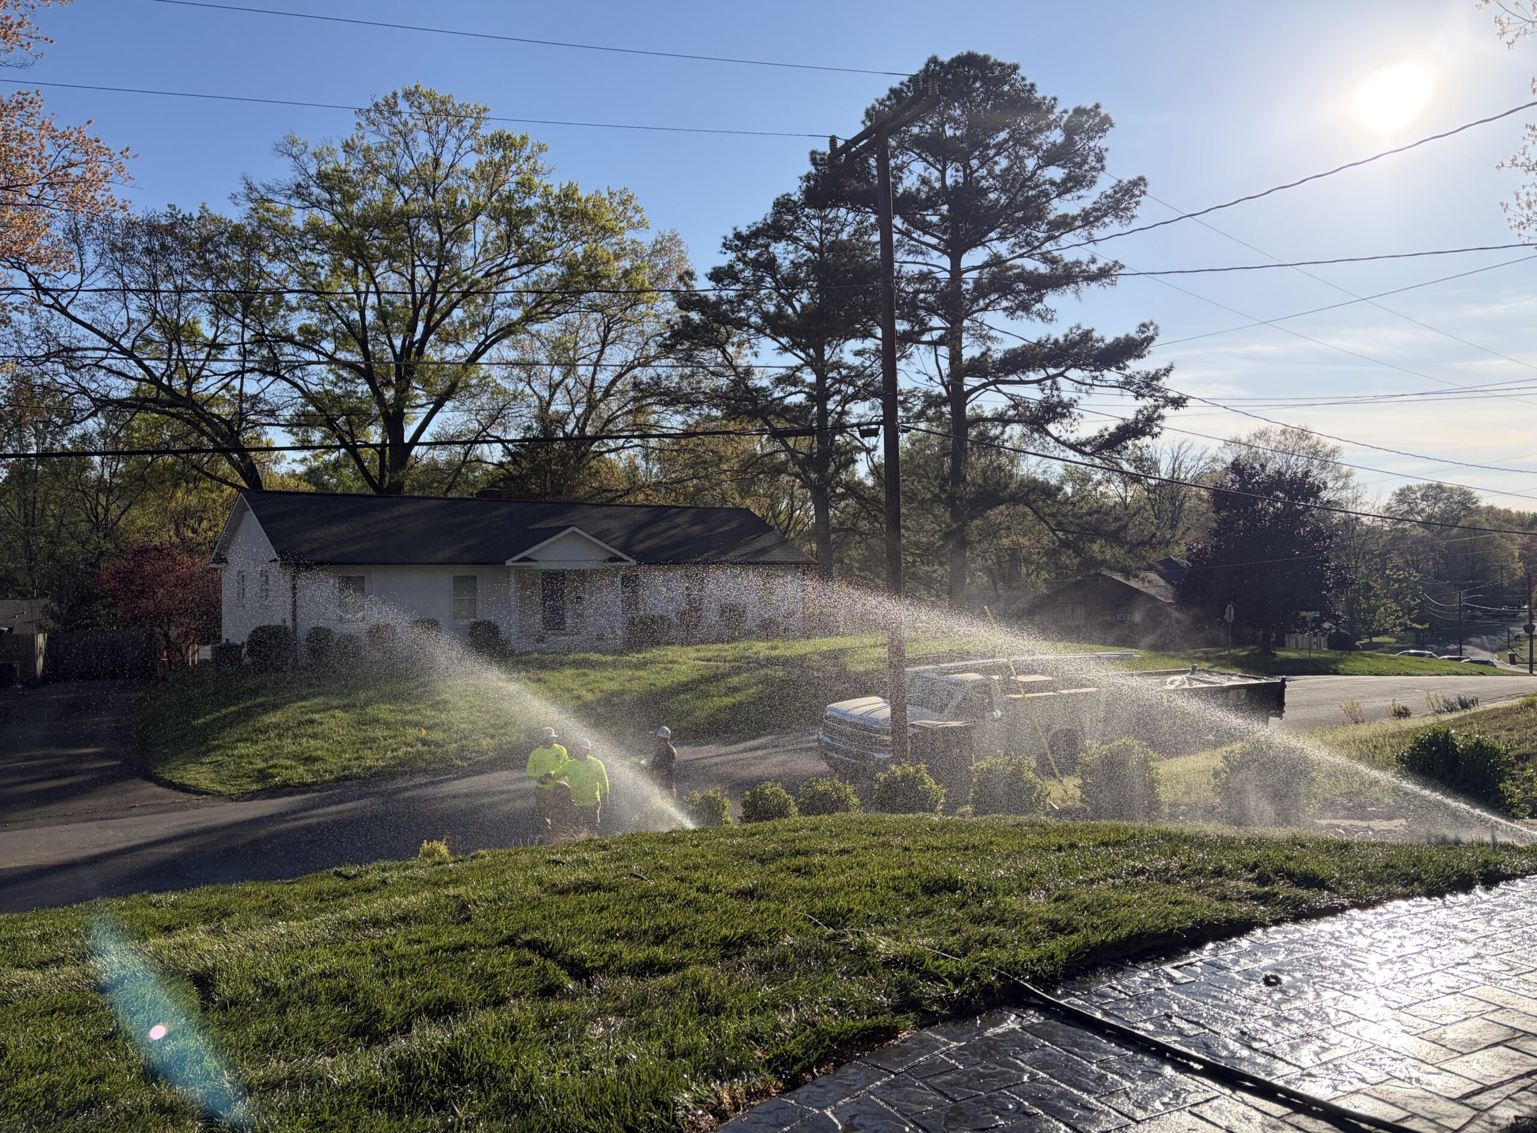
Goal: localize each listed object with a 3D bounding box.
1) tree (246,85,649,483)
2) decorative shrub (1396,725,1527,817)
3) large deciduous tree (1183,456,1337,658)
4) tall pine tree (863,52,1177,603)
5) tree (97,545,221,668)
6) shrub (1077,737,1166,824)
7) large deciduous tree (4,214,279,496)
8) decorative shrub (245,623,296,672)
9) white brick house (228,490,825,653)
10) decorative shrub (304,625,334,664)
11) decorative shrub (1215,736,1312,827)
[{"bbox_3d":[-13.990,-8.791,50.000,17.631,24.181,16.000,0,0,0],"label":"tree"},{"bbox_3d":[4.441,1.328,7.400,0.839,0.616,0.750,0,0,0],"label":"decorative shrub"},{"bbox_3d":[22.437,-0.496,53.000,7.222,9.096,7.222,0,0,0],"label":"large deciduous tree"},{"bbox_3d":[10.594,-9.358,48.500,13.268,24.517,12.000,0,0,0],"label":"tall pine tree"},{"bbox_3d":[-20.789,1.356,39.500,4.478,4.314,4.300,0,0,0],"label":"tree"},{"bbox_3d":[2.748,1.680,9.000,0.655,0.655,0.655,0,0,0],"label":"shrub"},{"bbox_3d":[-25.762,-5.827,48.000,11.433,18.253,11.000,0,0,0],"label":"large deciduous tree"},{"bbox_3d":[-14.573,2.408,33.800,1.477,1.406,1.400,0,0,0],"label":"decorative shrub"},{"bbox_3d":[-9.338,0.285,45.245,21.071,5.618,9.879,0,-1,-37],"label":"white brick house"},{"bbox_3d":[-13.569,2.360,34.891,0.920,1.200,0.920,0,-1,-37],"label":"decorative shrub"},{"bbox_3d":[3.454,1.515,8.045,0.672,0.660,0.672,-1,-1,0],"label":"decorative shrub"}]

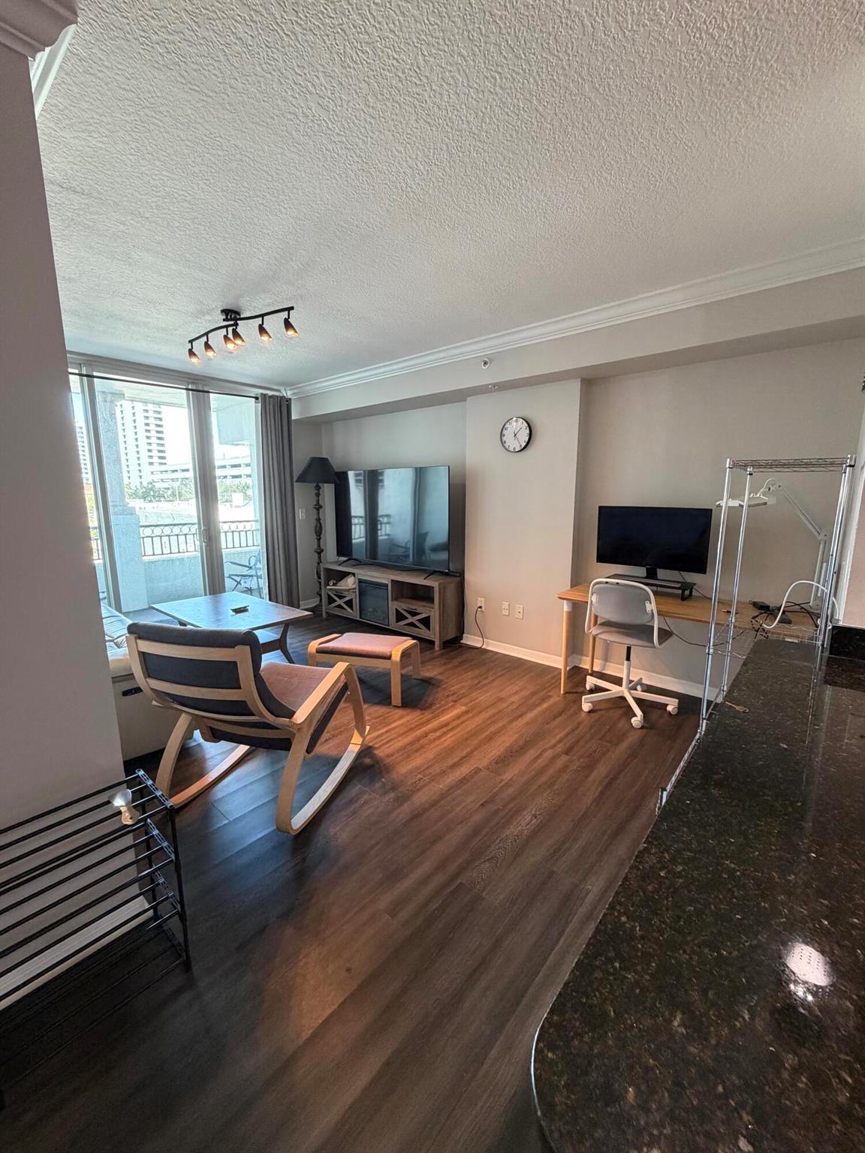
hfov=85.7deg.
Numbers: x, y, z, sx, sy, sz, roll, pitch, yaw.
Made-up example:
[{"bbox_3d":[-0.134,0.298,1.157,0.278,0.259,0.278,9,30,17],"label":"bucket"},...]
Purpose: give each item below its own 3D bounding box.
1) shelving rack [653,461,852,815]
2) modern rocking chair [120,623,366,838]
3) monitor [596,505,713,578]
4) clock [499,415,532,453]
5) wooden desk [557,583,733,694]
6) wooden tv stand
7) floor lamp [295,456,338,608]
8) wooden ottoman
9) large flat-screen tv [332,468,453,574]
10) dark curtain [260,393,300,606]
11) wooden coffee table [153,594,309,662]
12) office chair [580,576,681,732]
[{"bbox_3d":[1.429,0.301,2.022,0.430,1.610,1.240,8,13,40],"label":"shelving rack"},{"bbox_3d":[-0.811,0.588,2.329,0.680,0.950,0.960,2,11,13],"label":"modern rocking chair"},{"bbox_3d":[1.521,-0.227,3.286,0.735,0.530,0.130,8,13,40],"label":"monitor"},{"bbox_3d":[0.691,-1.179,3.882,0.300,0.300,0.045,8,13,40],"label":"clock"},{"bbox_3d":[1.627,0.536,3.195,1.410,0.730,0.640,8,13,40],"label":"wooden desk"},{"bbox_3d":[-0.480,0.265,5.051,1.780,0.615,0.410,8,13,40],"label":"wooden tv stand"},{"bbox_3d":[-1.401,-0.494,5.706,0.450,1.880,0.450,0,10,0],"label":"floor lamp"},{"bbox_3d":[-0.479,0.647,3.511,0.630,0.410,0.550,2,10,12],"label":"wooden ottoman"},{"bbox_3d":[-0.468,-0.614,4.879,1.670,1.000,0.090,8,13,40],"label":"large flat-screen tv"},{"bbox_3d":[-1.811,-0.816,5.582,0.130,2.560,0.450,8,13,40],"label":"dark curtain"},{"bbox_3d":[-1.782,0.512,4.165,1.370,0.450,0.790,8,13,40],"label":"wooden coffee table"},{"bbox_3d":[1.327,0.468,3.154,0.650,0.880,0.660,9,14,41],"label":"office chair"}]

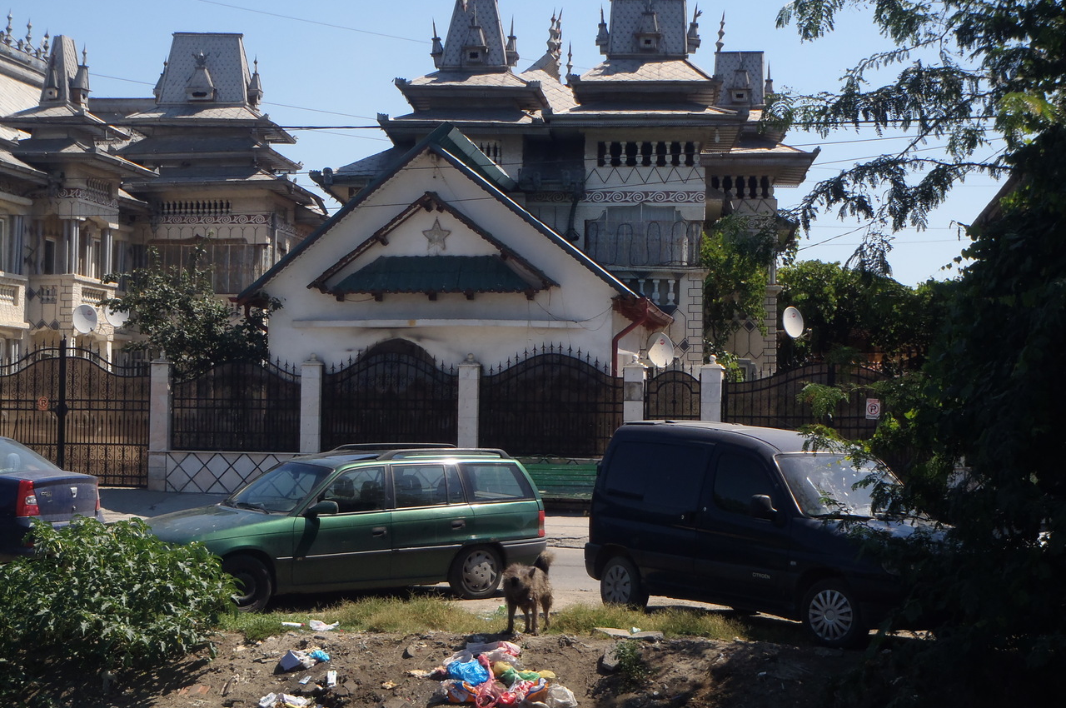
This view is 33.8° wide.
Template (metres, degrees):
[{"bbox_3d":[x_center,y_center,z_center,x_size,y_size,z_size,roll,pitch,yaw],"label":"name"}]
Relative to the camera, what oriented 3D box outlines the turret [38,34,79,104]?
[{"bbox_3d":[-13.786,-8.284,51.200,0.950,2.040,1.500,1,-1,3],"label":"turret"}]

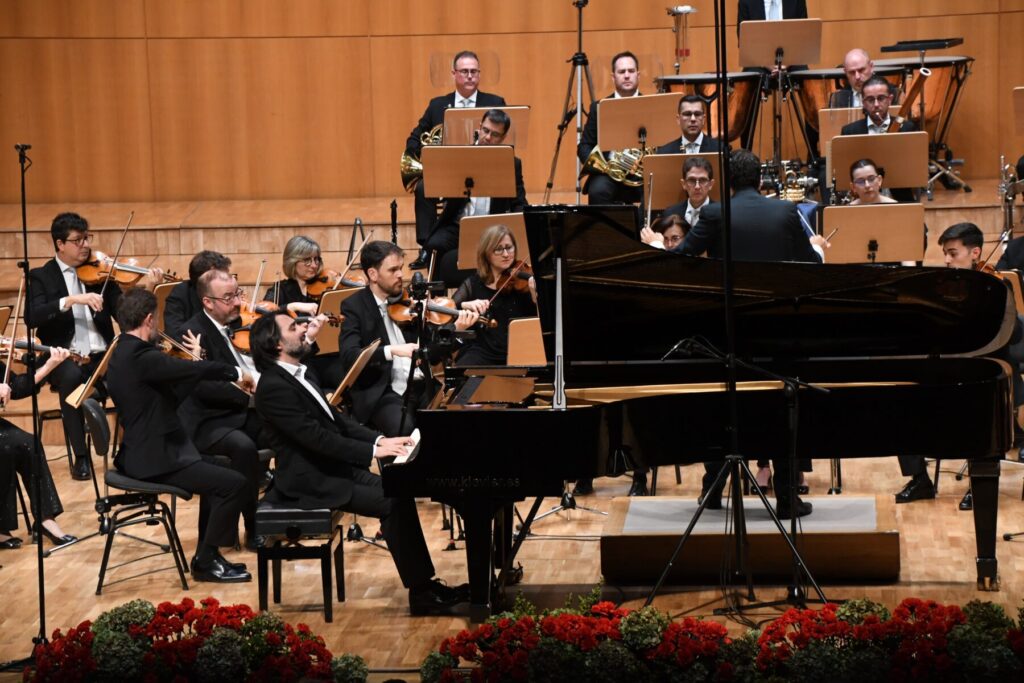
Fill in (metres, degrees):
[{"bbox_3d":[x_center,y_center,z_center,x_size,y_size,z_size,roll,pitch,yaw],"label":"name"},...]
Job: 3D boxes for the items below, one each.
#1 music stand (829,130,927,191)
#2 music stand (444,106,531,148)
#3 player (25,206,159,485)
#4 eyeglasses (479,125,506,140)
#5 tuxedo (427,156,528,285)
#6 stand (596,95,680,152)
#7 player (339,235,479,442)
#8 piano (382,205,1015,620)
[{"bbox_3d":[2.079,-0.629,24.300,0.540,1.120,0.480,-1,8,4],"label":"music stand"},{"bbox_3d":[-0.152,-0.882,26.600,0.530,1.130,0.480,-2,8,0],"label":"music stand"},{"bbox_3d":[-2.291,0.031,23.300,0.700,1.420,0.800,-7,9,-36],"label":"player"},{"bbox_3d":[-0.115,-1.237,25.250,0.140,0.048,0.140,24,17,7],"label":"eyeglasses"},{"bbox_3d":[-0.209,-0.714,25.800,0.580,0.880,0.660,0,7,14],"label":"tuxedo"},{"bbox_3d":[0.795,-0.905,26.200,0.550,1.100,0.520,-4,7,-16],"label":"stand"},{"bbox_3d":[-0.514,0.196,20.750,0.720,1.350,0.580,3,9,32],"label":"player"},{"bbox_3d":[0.871,0.240,19.146,2.750,1.840,1.550,-1,7,4],"label":"piano"}]

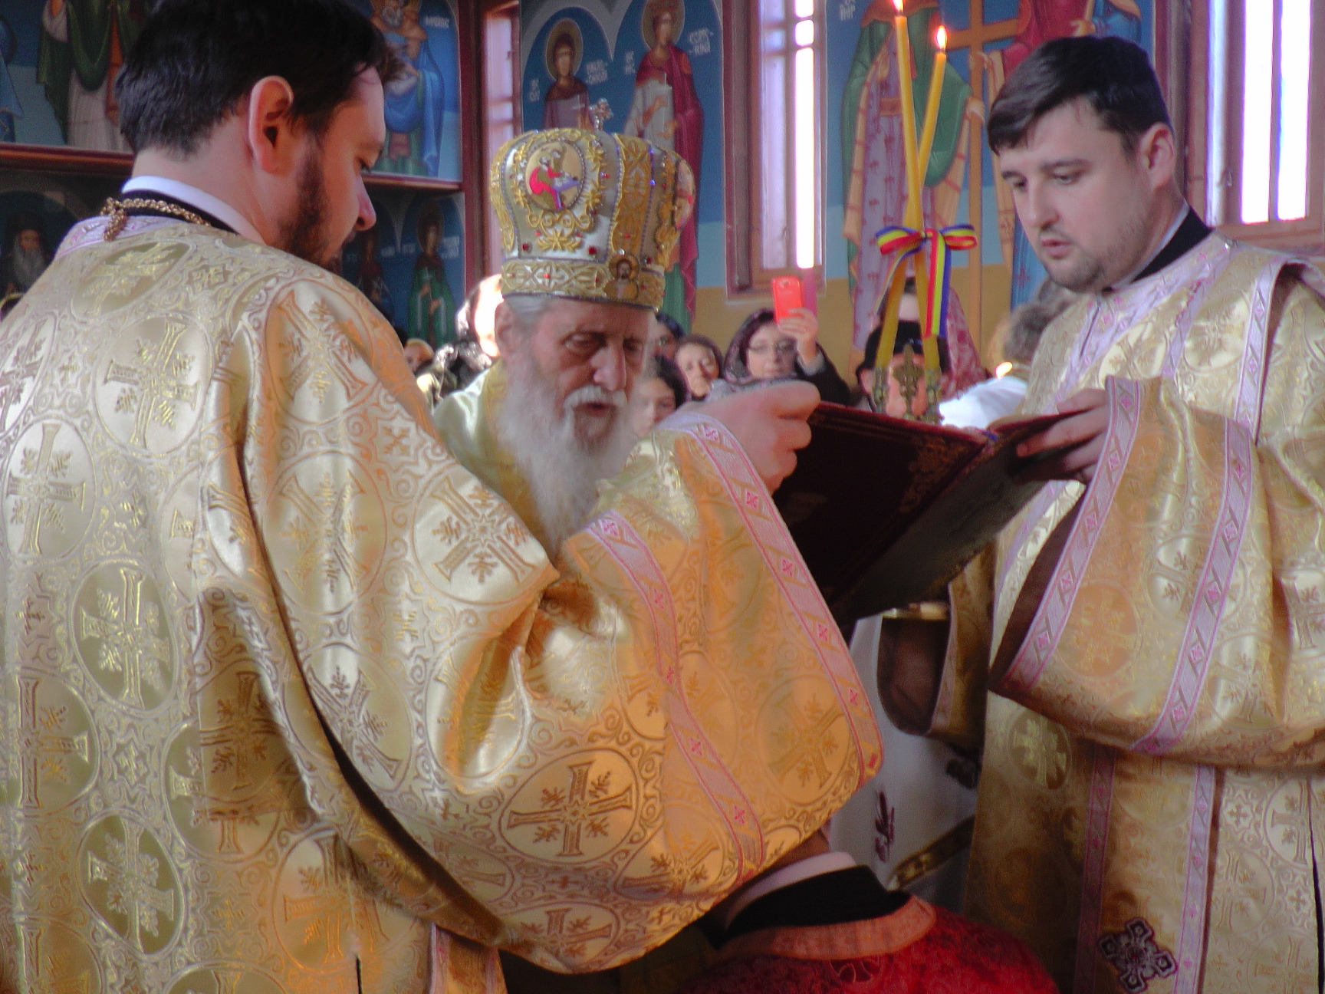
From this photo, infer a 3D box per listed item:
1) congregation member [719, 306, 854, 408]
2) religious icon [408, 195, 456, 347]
[{"bbox_3d":[0.341,0.241,4.266,0.500,1.620,0.380,-1,5,-3],"label":"congregation member"},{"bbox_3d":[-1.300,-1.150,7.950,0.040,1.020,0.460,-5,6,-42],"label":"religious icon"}]

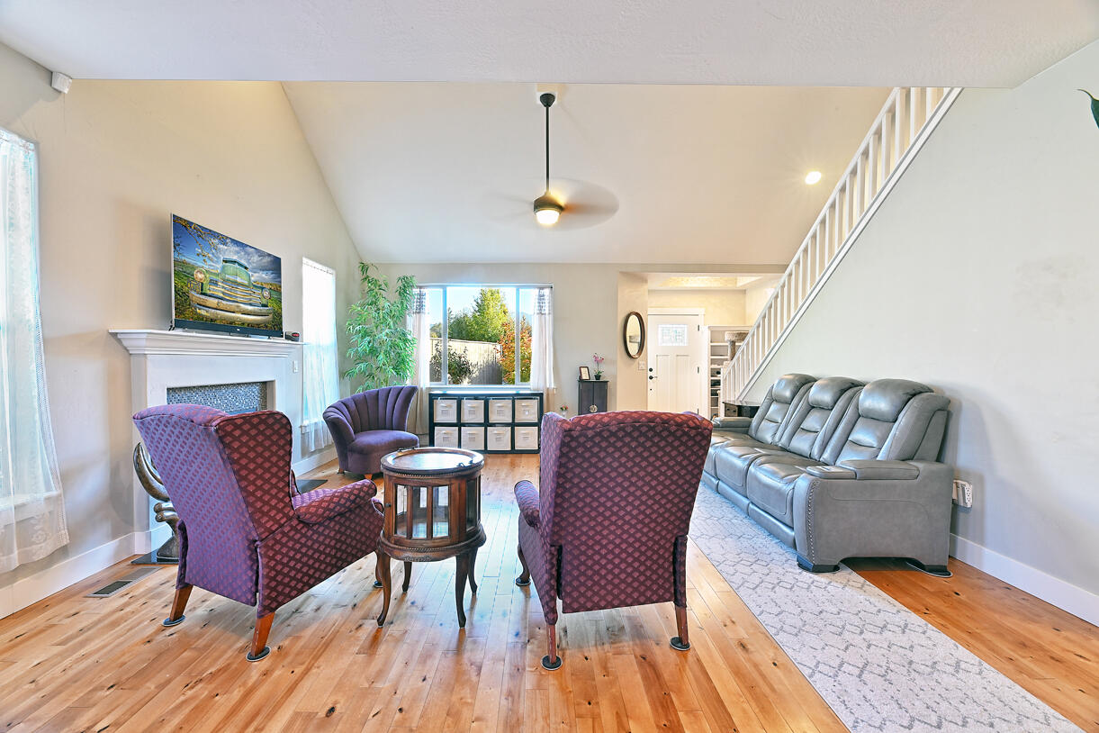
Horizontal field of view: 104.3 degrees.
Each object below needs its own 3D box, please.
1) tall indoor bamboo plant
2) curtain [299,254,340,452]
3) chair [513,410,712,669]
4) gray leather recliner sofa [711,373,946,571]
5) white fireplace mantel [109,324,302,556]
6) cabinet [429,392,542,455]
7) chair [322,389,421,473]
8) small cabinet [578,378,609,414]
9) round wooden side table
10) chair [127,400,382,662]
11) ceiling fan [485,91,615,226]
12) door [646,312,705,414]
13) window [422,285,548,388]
[{"bbox_3d":[-2.167,-0.067,5.431,0.897,2.449,0.827,0,1,0],"label":"tall indoor bamboo plant"},{"bbox_3d":[-2.591,-0.115,4.806,0.100,2.070,0.830,0,1,-1],"label":"curtain"},{"bbox_3d":[0.235,0.671,2.008,0.760,1.010,0.880,0,1,-12],"label":"chair"},{"bbox_3d":[1.956,0.628,3.520,1.008,1.099,2.167,0,1,0],"label":"gray leather recliner sofa"},{"bbox_3d":[-2.498,0.478,3.378,0.262,1.401,1.673,0,1,0],"label":"white fireplace mantel"},{"bbox_3d":[-0.815,0.748,5.704,1.470,0.770,0.390,0,1,-1],"label":"cabinet"},{"bbox_3d":[-1.850,0.696,4.548,0.820,0.900,0.800,1,1,40],"label":"chair"},{"bbox_3d":[0.593,0.676,5.902,0.413,0.953,0.312,0,1,0],"label":"small cabinet"},{"bbox_3d":[-0.573,0.818,2.094,0.504,0.751,0.504,0,1,0],"label":"round wooden side table"},{"bbox_3d":[-1.370,0.676,2.120,0.726,1.033,0.847,0,1,23],"label":"chair"},{"bbox_3d":[-0.004,-2.007,4.127,1.310,1.280,1.310,0,1,-1],"label":"ceiling fan"},{"bbox_3d":[2.150,0.082,7.452,1.000,2.060,0.080,0,1,-1],"label":"door"},{"bbox_3d":[-0.945,-0.432,6.015,1.880,1.430,0.100,0,1,-1],"label":"window"}]

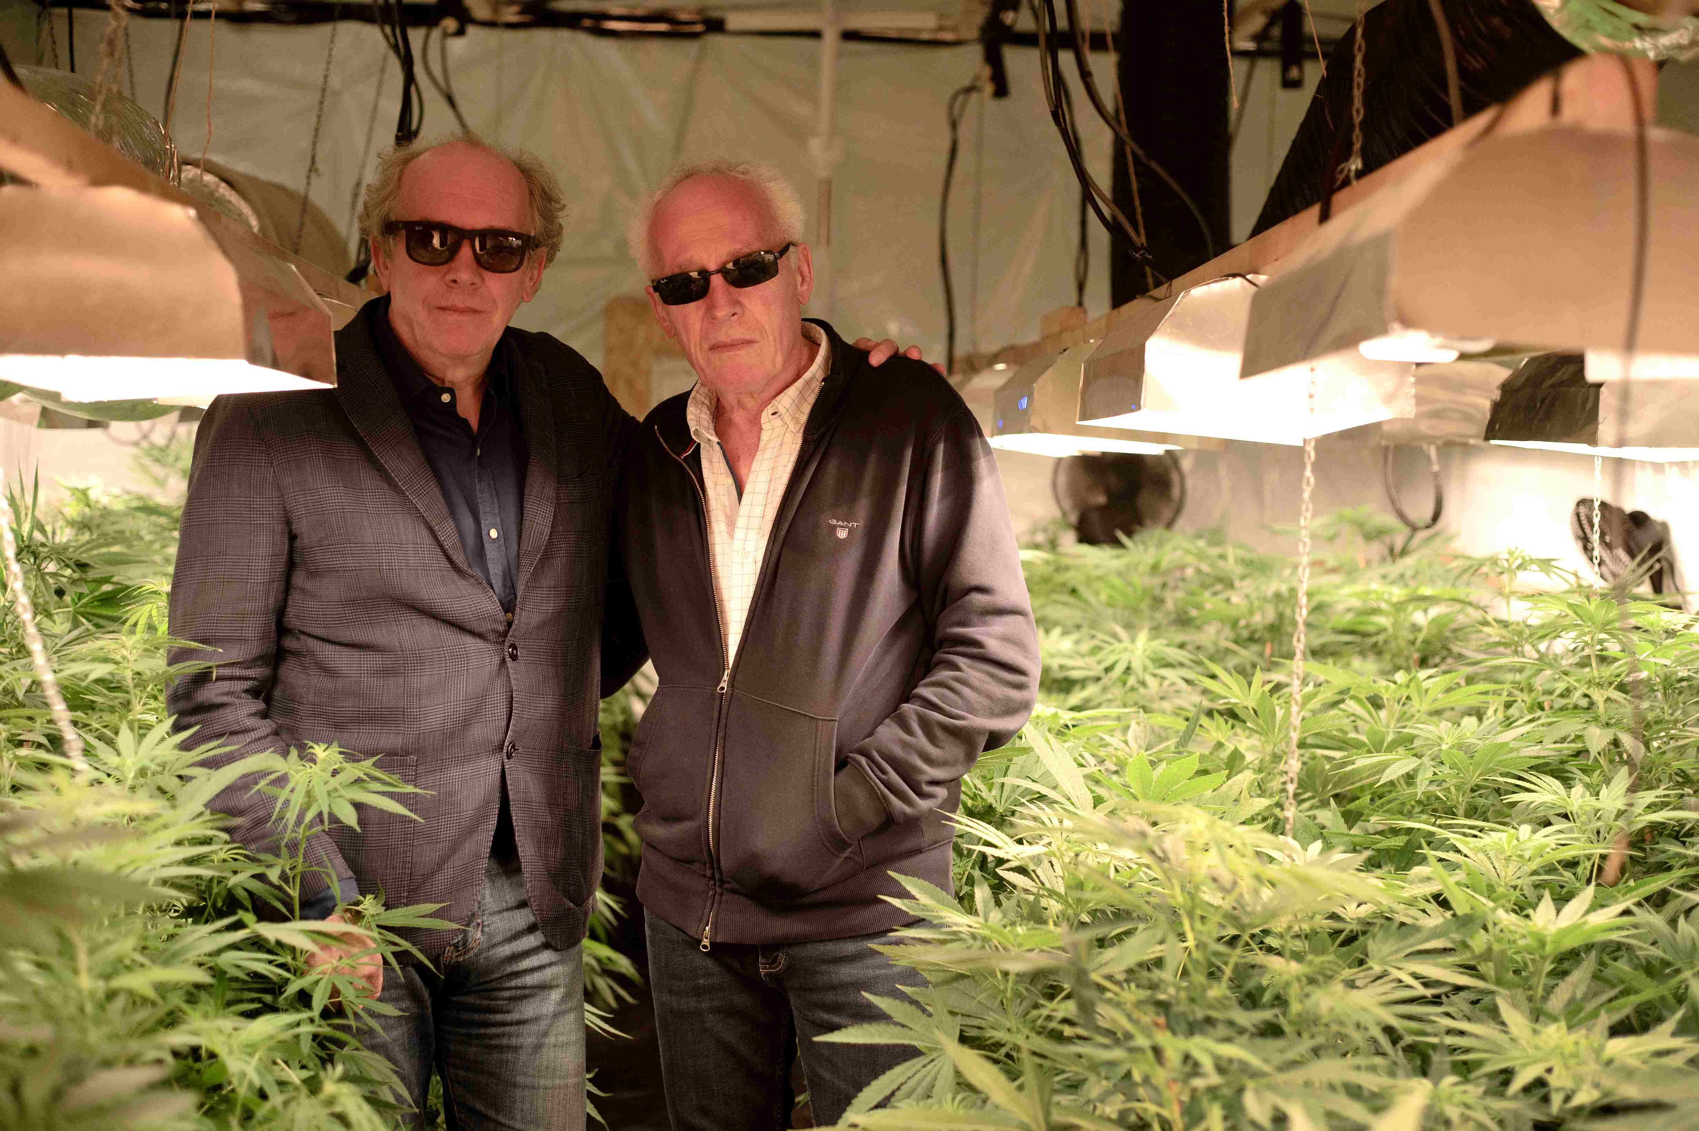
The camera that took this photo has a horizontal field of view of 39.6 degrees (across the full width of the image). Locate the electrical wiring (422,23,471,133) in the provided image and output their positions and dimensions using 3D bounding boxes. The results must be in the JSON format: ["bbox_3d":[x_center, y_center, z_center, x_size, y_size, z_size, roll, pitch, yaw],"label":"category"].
[{"bbox_3d":[-1.018,-1.220,6.000,0.140,0.320,0.080,1,2,-2],"label":"electrical wiring"}]

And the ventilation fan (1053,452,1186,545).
[{"bbox_3d":[0.722,-0.211,6.300,0.360,0.380,0.220,1,2,-2],"label":"ventilation fan"}]

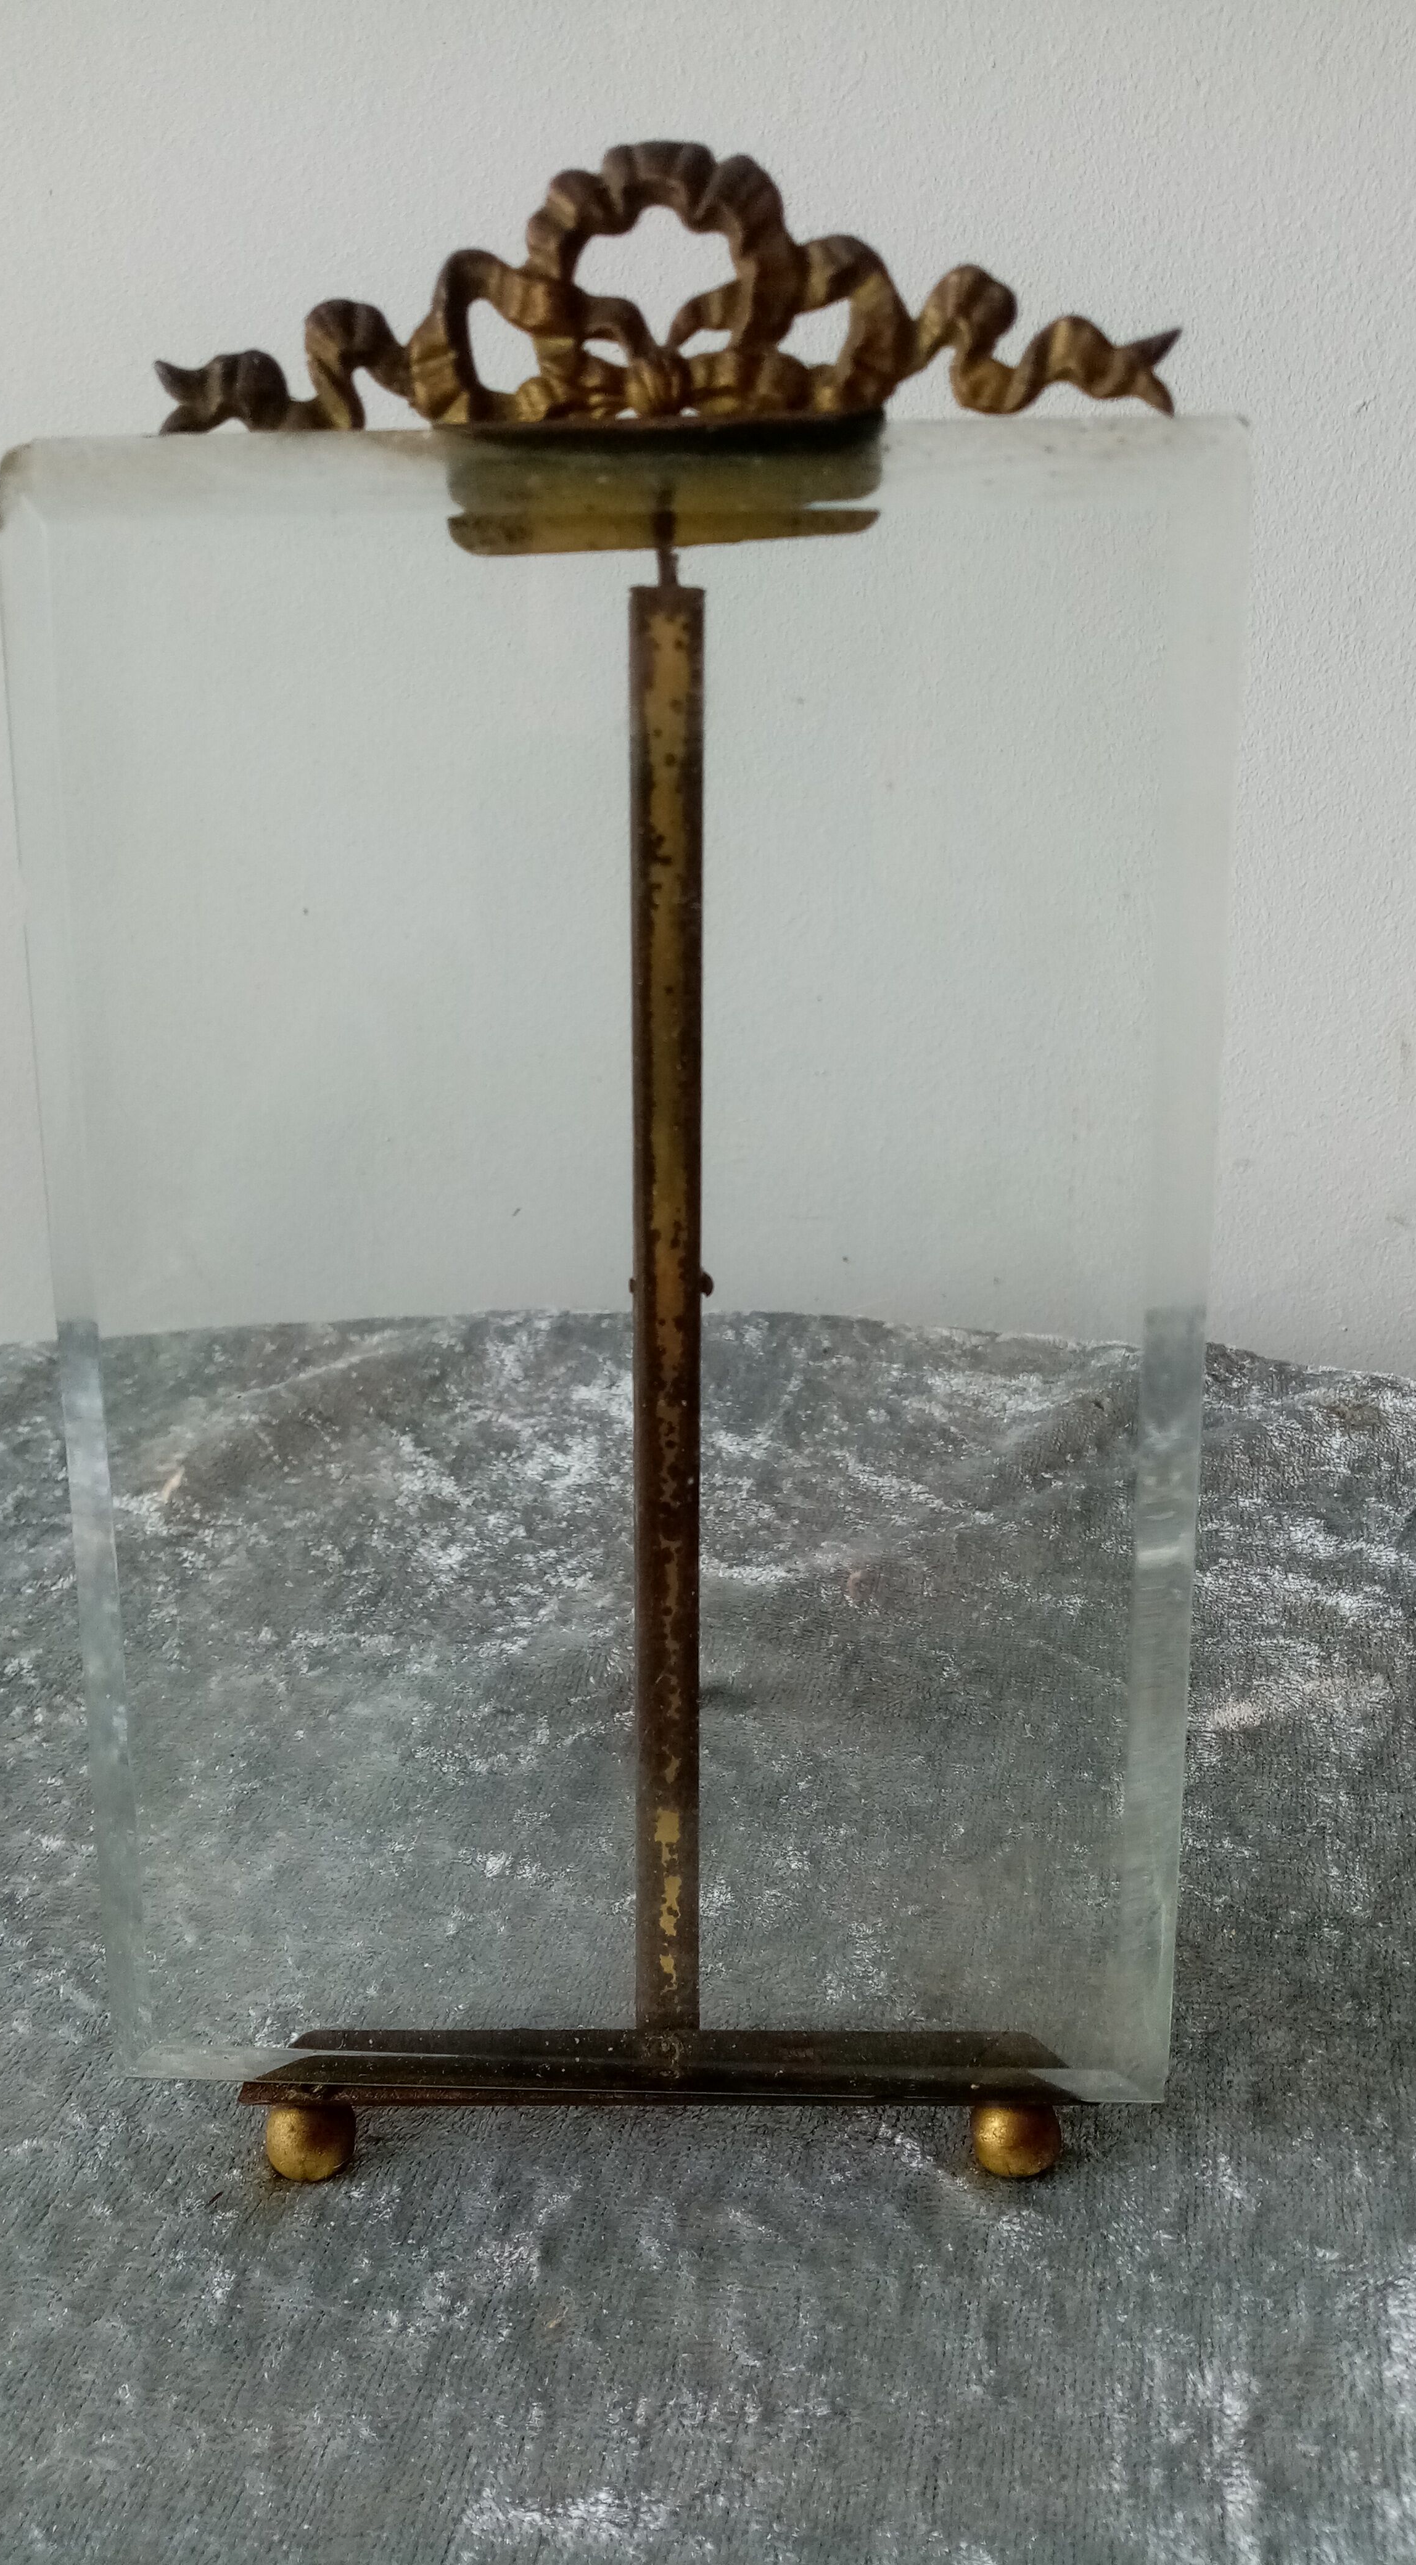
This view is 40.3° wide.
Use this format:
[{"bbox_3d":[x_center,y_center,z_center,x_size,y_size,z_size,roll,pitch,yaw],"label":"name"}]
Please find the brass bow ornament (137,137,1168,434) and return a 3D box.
[{"bbox_3d":[-0.004,-0.091,0.175,0.094,0.024,0.006,0,12,3],"label":"brass bow ornament"}]

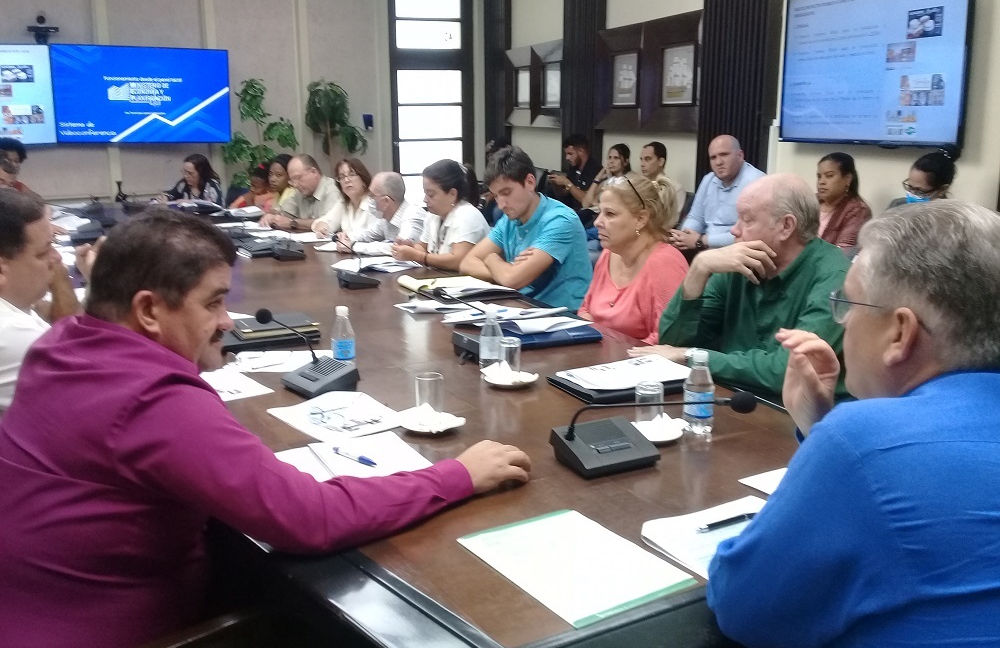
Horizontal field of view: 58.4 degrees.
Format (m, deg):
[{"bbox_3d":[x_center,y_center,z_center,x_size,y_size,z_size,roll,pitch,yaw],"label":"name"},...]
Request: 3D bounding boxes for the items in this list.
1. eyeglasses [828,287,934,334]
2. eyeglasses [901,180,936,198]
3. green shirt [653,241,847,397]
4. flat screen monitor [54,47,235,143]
[{"bbox_3d":[0.513,-0.020,1.127,0.140,0.050,0.145,-11,16,-39],"label":"eyeglasses"},{"bbox_3d":[1.756,-0.567,3.730,0.140,0.045,0.140,-30,25,-22],"label":"eyeglasses"},{"bbox_3d":[0.751,0.072,2.397,0.420,0.580,0.560,-6,14,-25],"label":"green shirt"},{"bbox_3d":[-3.518,-2.245,8.800,1.600,0.910,0.060,-5,14,-19],"label":"flat screen monitor"}]

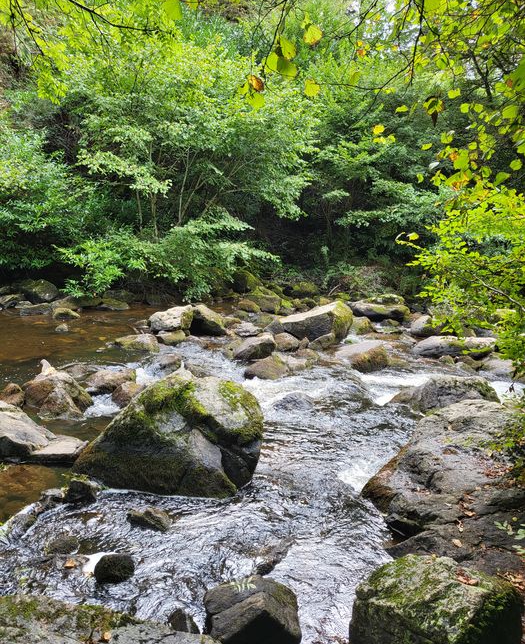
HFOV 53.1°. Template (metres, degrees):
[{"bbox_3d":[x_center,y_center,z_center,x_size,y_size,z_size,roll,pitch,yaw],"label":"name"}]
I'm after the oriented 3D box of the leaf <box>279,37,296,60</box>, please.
[{"bbox_3d":[0.088,-0.962,1.850,0.058,0.075,0.028,-2,8,-15],"label":"leaf"}]

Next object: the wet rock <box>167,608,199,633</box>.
[{"bbox_3d":[-0.406,1.552,2.700,0.170,0.150,0.136,0,10,0],"label":"wet rock"}]

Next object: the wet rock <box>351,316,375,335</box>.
[{"bbox_3d":[2.012,0.070,10.577,0.483,0.340,0.410,0,9,0],"label":"wet rock"}]

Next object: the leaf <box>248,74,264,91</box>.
[{"bbox_3d":[-0.026,-1.041,2.300,0.060,0.072,0.030,0,9,0],"label":"leaf"}]

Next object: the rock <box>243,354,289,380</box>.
[{"bbox_3d":[0.064,0.666,7.602,0.593,0.314,0.415,1,8,10],"label":"rock"}]

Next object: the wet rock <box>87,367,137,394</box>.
[{"bbox_3d":[-1.860,0.721,6.478,0.616,0.299,0.431,0,9,0],"label":"wet rock"}]

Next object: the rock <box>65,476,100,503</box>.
[{"bbox_3d":[-1.502,1.404,4.401,0.280,0.180,0.220,-2,8,-11],"label":"rock"}]

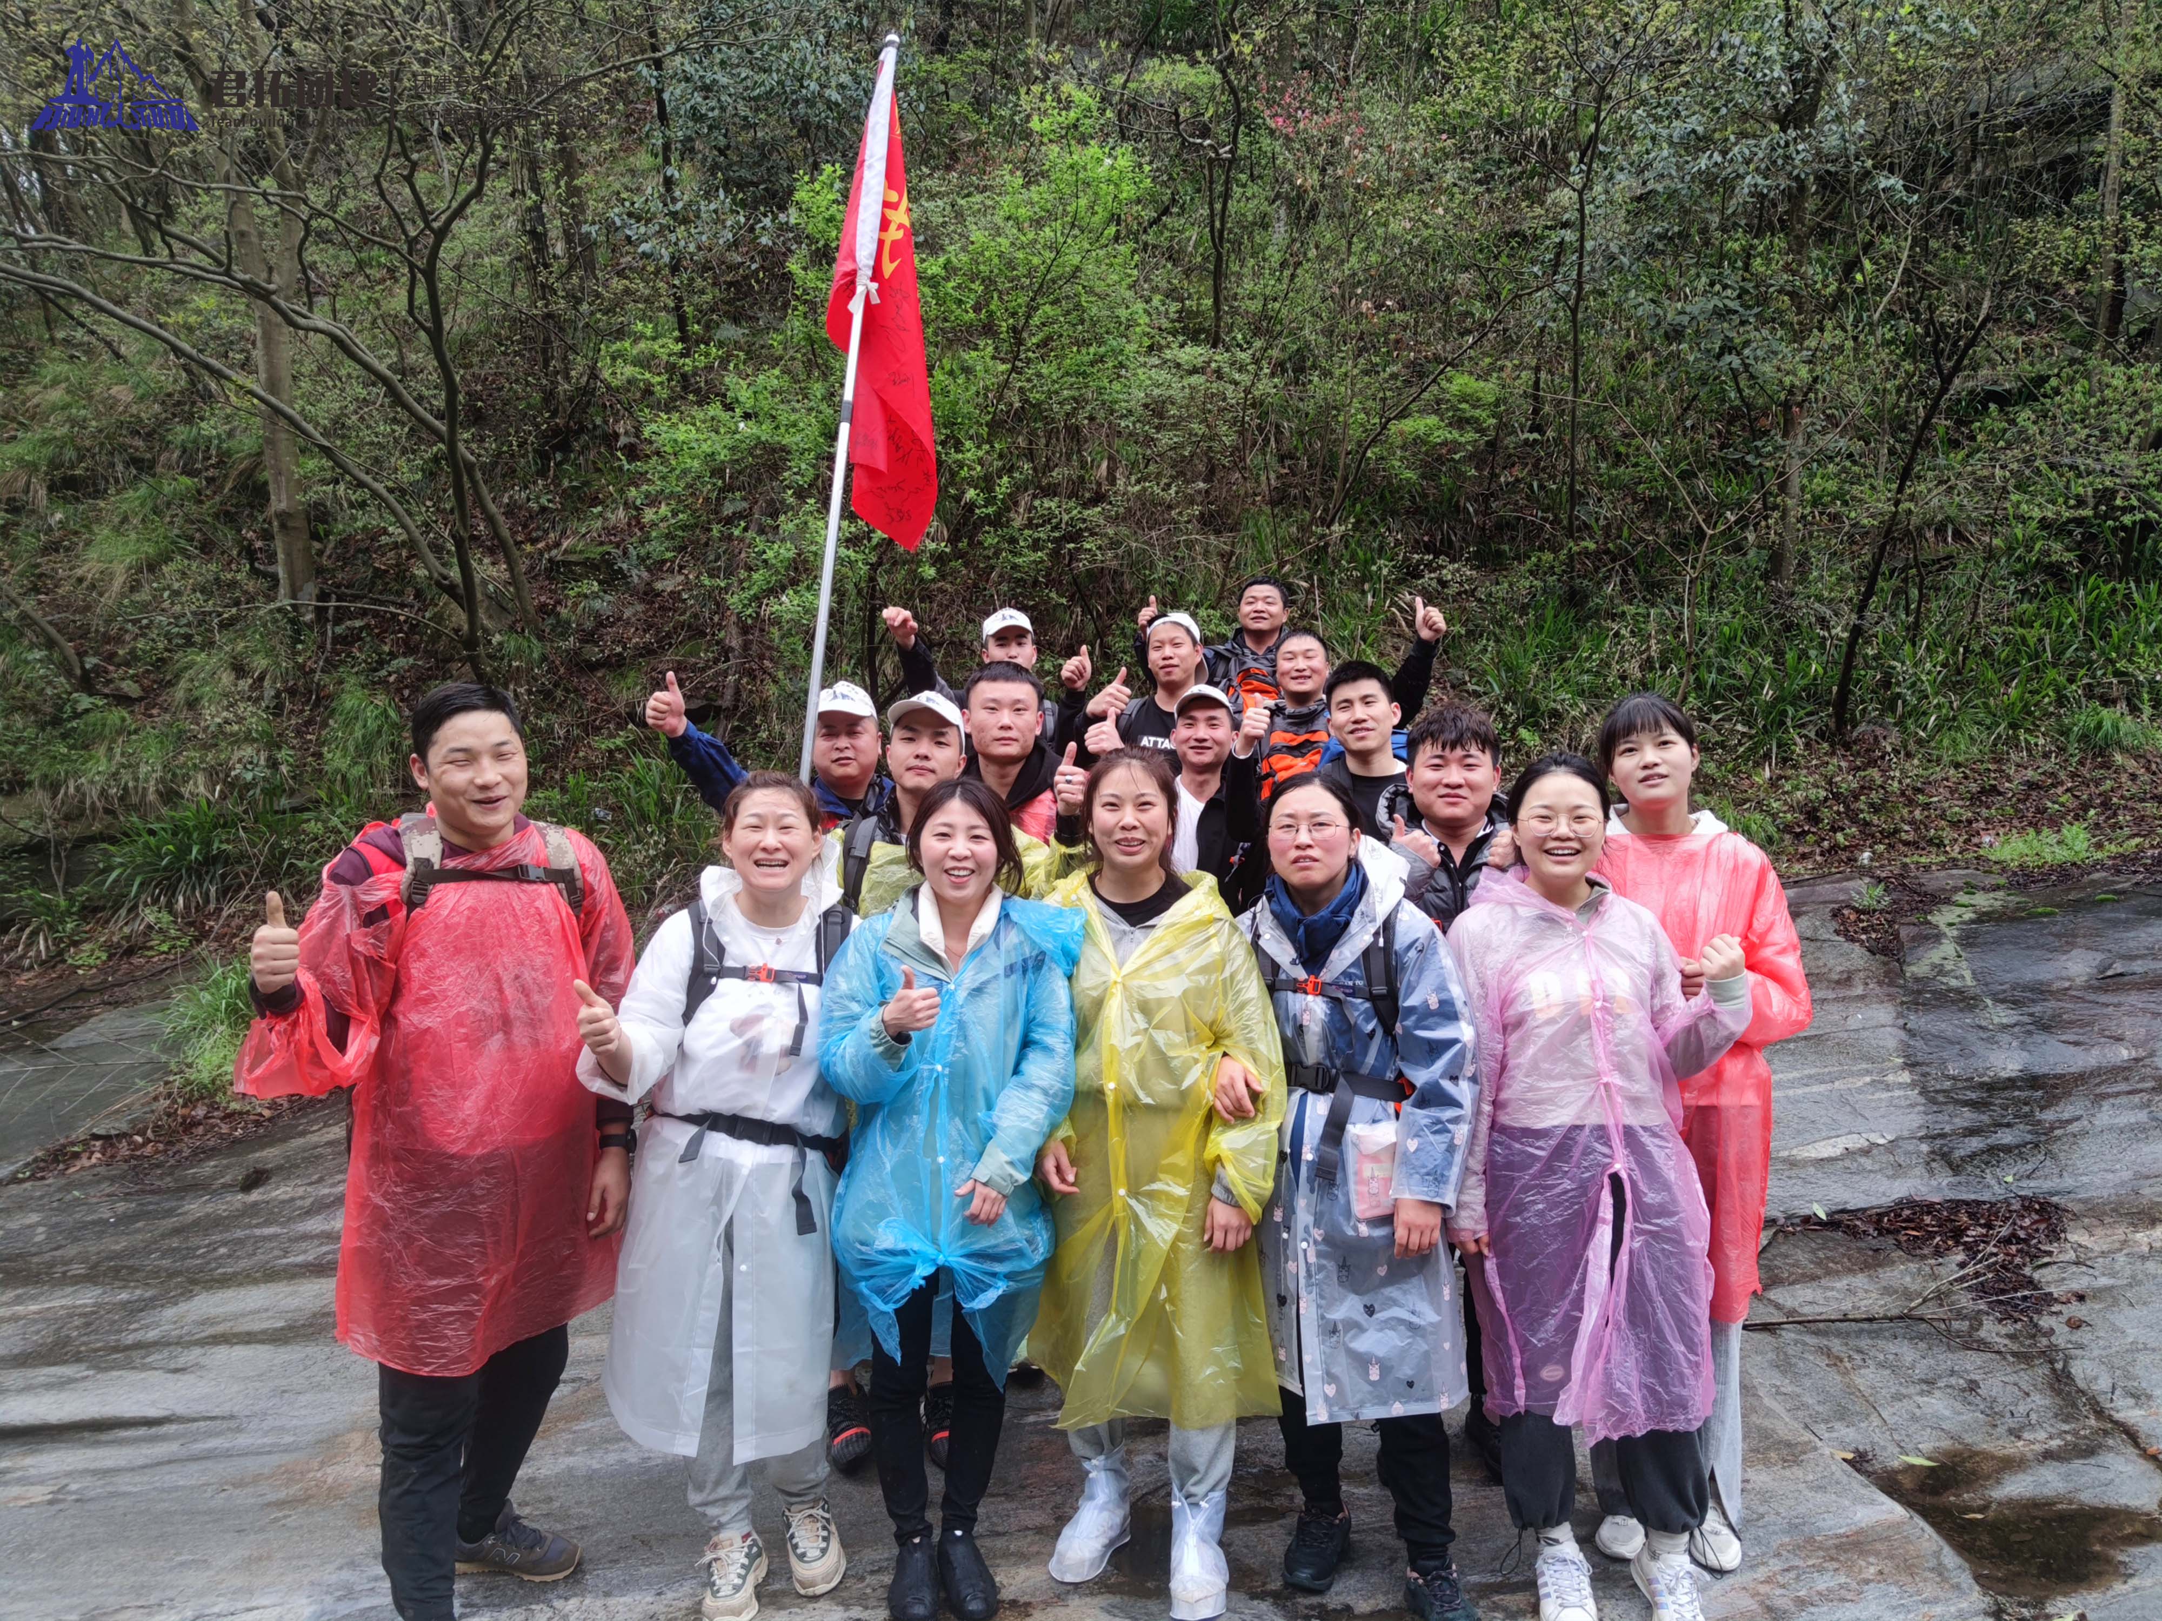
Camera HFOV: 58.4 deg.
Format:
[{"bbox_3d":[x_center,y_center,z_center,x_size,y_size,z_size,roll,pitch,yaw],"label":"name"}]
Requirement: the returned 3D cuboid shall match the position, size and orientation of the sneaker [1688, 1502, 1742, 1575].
[{"bbox_3d":[1.285,1.433,3.930,0.100,0.110,0.250,1,8,10],"label":"sneaker"}]

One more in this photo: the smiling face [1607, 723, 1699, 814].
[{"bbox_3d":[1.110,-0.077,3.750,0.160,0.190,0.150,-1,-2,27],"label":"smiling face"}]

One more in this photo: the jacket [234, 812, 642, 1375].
[{"bbox_3d":[-1.128,0.484,3.480,0.660,0.970,0.420,-2,7,-13],"label":"jacket"}]

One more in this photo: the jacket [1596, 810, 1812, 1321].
[{"bbox_3d":[1.164,0.516,3.830,0.560,1.000,0.400,1,5,14],"label":"jacket"}]

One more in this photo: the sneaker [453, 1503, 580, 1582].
[{"bbox_3d":[-1.085,1.415,3.720,0.280,0.120,0.105,1,2,23],"label":"sneaker"}]

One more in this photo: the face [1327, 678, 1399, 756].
[{"bbox_3d":[0.696,-0.229,4.780,0.170,0.200,0.140,-8,5,19],"label":"face"}]

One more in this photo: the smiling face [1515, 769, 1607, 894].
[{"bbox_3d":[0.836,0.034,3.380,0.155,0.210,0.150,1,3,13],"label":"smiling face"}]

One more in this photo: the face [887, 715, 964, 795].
[{"bbox_3d":[-0.352,-0.125,4.380,0.165,0.190,0.150,3,3,0],"label":"face"}]

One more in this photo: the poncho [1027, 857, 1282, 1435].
[{"bbox_3d":[0.149,0.630,3.660,0.460,1.030,0.350,0,1,13],"label":"poncho"}]

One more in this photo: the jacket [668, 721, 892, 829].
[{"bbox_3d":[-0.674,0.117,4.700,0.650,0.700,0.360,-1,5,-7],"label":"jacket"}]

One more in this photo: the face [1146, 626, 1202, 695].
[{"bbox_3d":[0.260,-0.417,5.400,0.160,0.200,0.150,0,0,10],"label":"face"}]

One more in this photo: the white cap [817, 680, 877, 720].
[{"bbox_3d":[-0.545,-0.255,4.460,0.175,0.130,0.250,0,1,-2],"label":"white cap"}]

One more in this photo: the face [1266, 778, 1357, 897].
[{"bbox_3d":[0.423,0.050,3.600,0.162,0.215,0.170,1,2,19],"label":"face"}]

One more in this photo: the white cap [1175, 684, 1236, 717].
[{"bbox_3d":[0.334,-0.300,5.250,0.175,0.125,0.250,0,4,6],"label":"white cap"}]

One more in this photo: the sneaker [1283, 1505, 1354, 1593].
[{"bbox_3d":[0.468,1.420,3.760,0.100,0.120,0.255,1,2,19],"label":"sneaker"}]

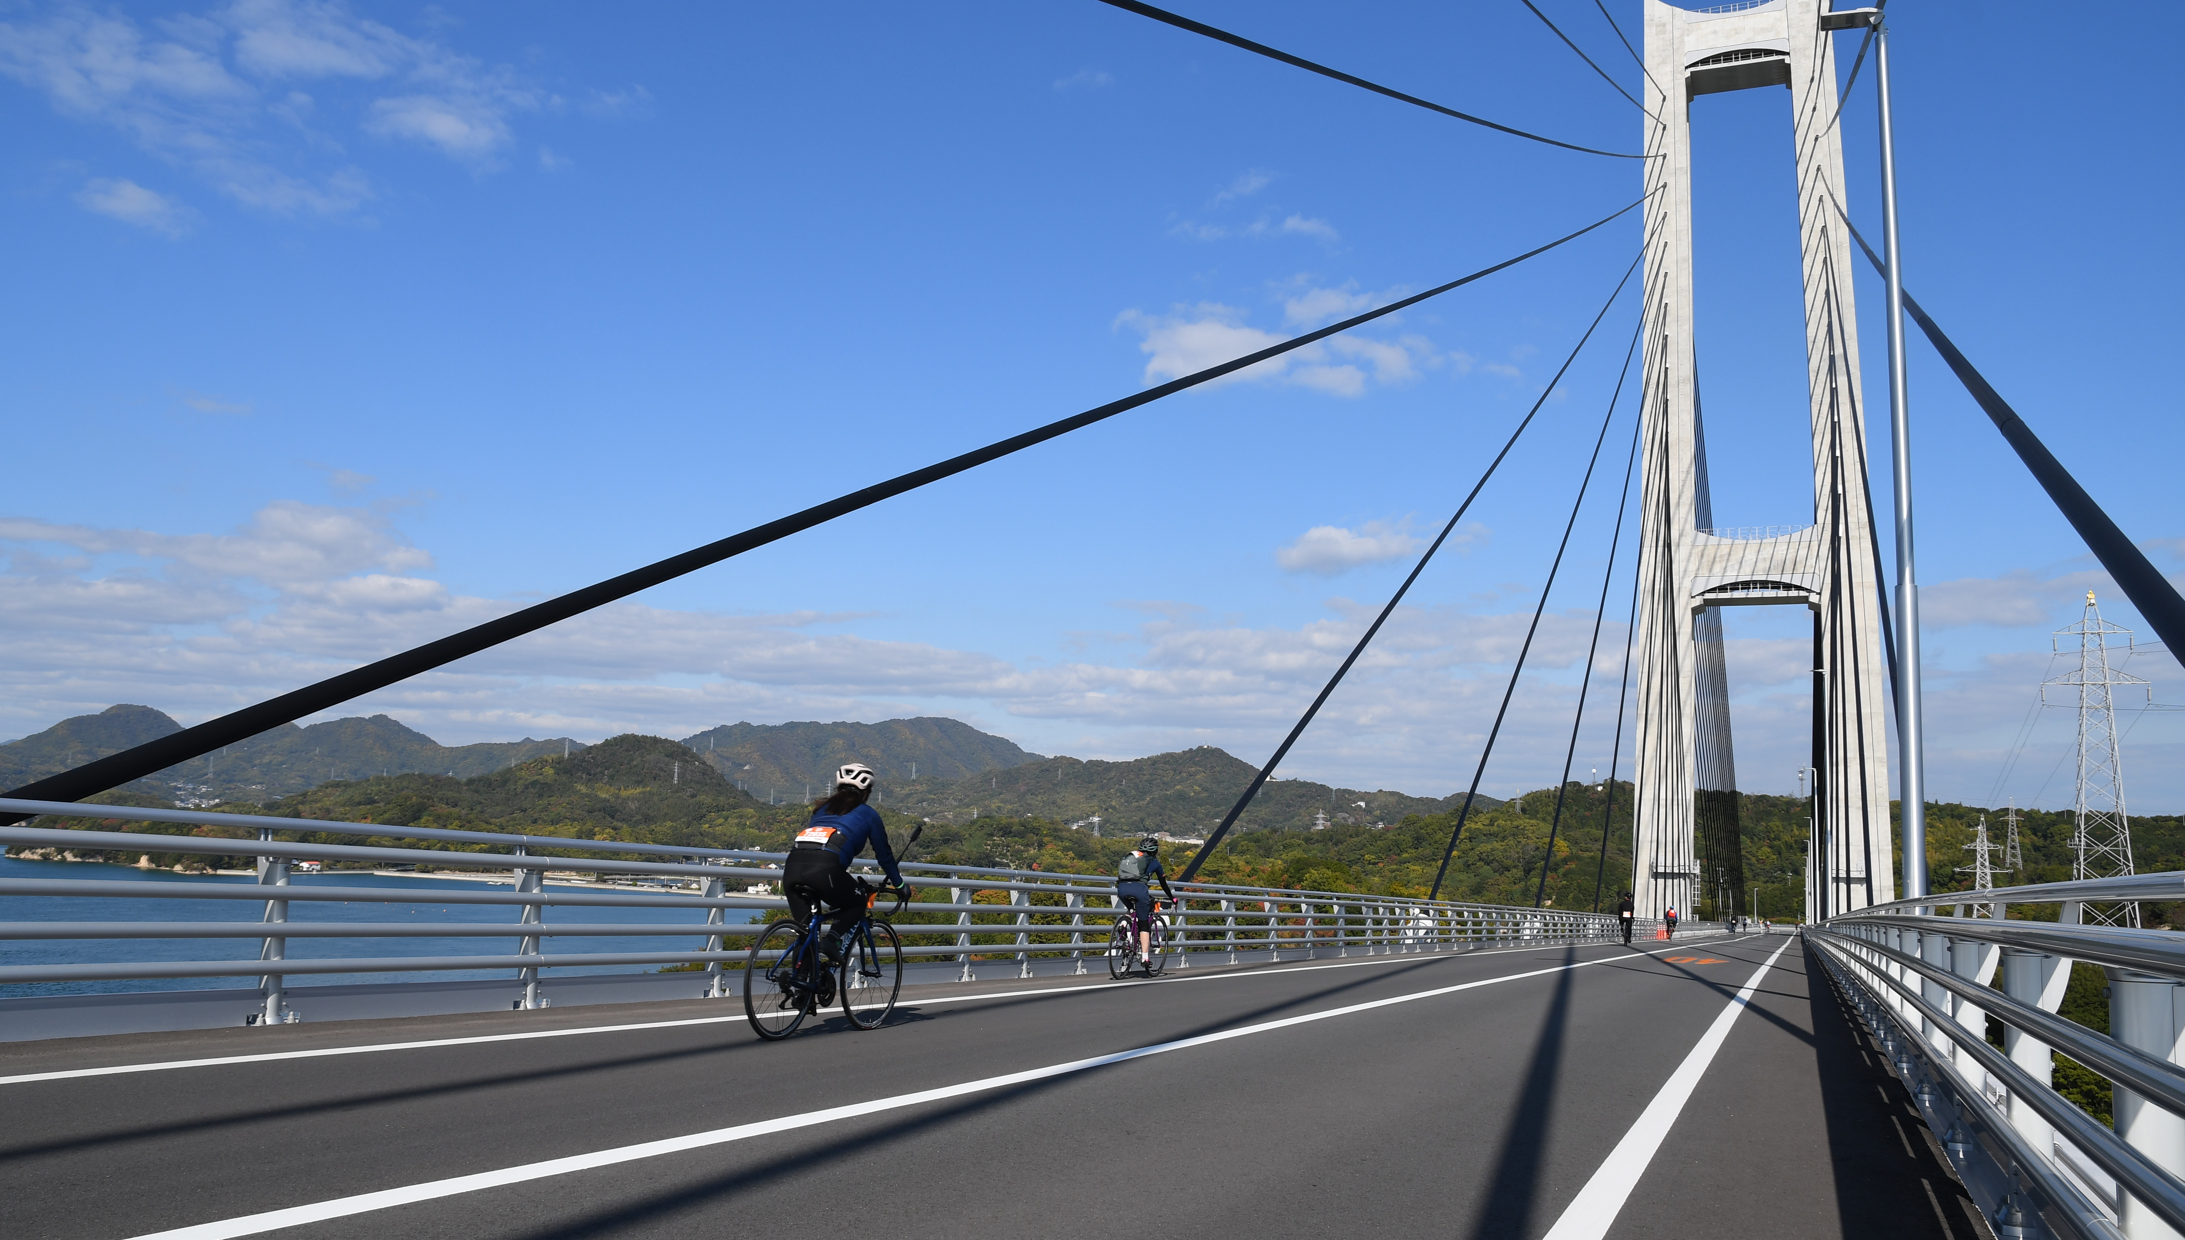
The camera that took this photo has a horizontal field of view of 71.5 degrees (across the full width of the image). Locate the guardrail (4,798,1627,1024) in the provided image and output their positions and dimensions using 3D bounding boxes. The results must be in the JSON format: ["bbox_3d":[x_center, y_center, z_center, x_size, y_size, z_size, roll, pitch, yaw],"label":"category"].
[{"bbox_3d":[10.250,8.018,40.008,0.320,1.140,73.797,-2,-11,25],"label":"guardrail"}]

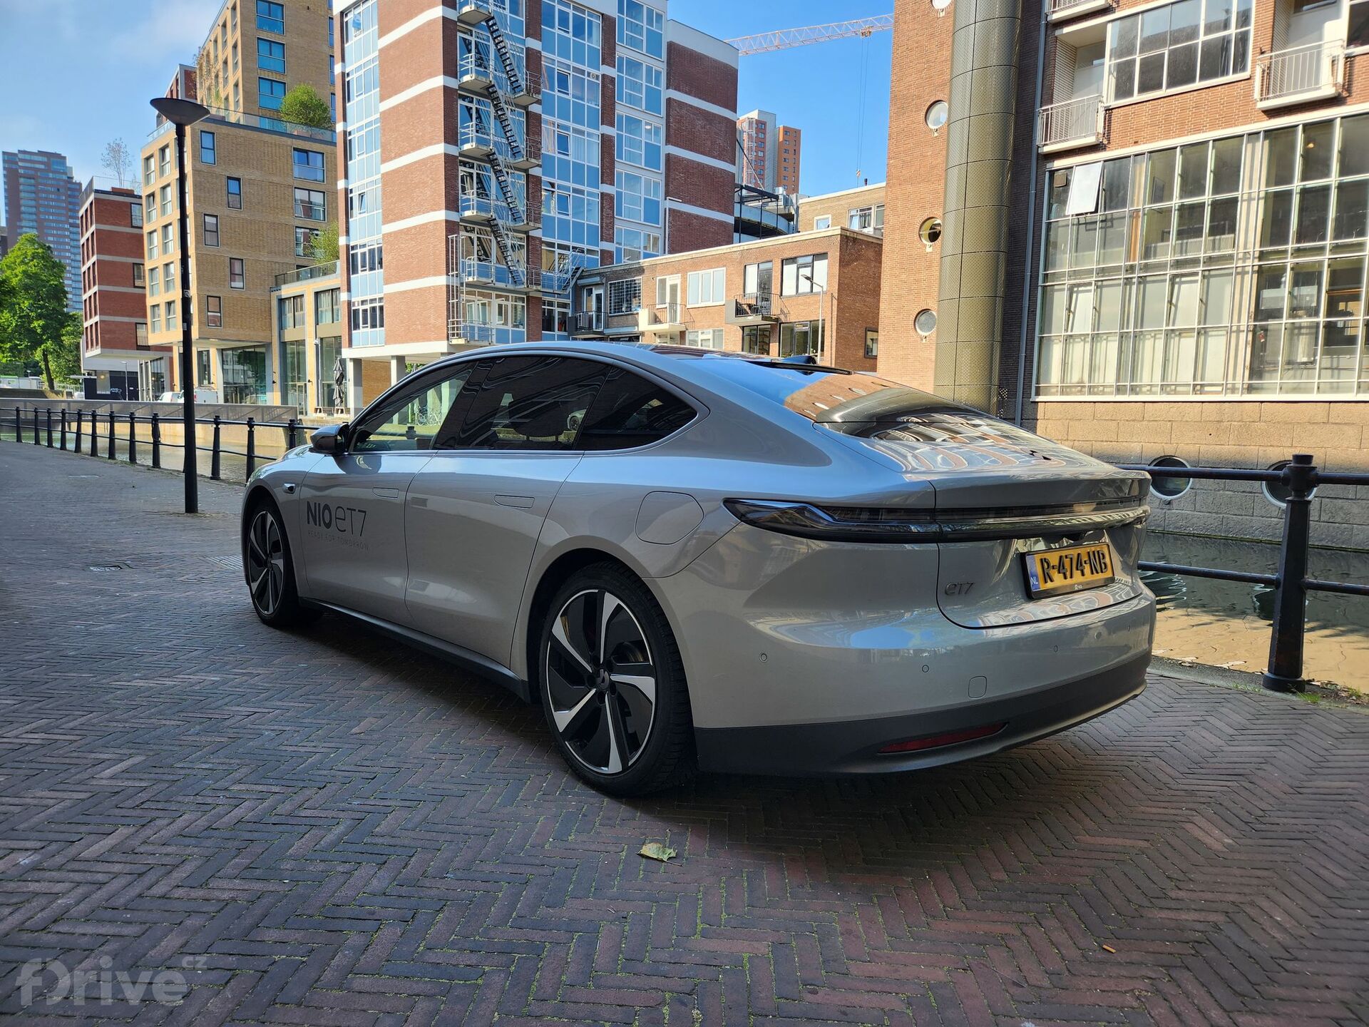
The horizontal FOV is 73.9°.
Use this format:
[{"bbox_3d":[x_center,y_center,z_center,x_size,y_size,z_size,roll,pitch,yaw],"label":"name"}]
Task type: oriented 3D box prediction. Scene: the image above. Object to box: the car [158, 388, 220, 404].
[{"bbox_3d":[-40.510,-9.270,75.533,4.600,1.850,1.850,7,8,43],"label":"car"}]

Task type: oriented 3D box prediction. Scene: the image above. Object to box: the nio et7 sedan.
[{"bbox_3d":[-0.564,-0.025,4.499,2.000,1.510,5.100,-4,8,-43],"label":"nio et7 sedan"}]

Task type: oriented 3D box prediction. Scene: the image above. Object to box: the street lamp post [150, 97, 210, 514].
[{"bbox_3d":[-5.424,-2.173,9.906,0.560,4.360,0.560,1,6,0],"label":"street lamp post"}]

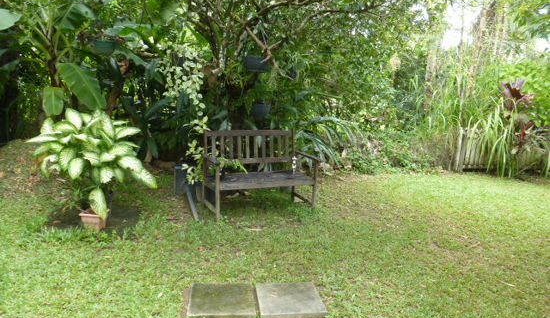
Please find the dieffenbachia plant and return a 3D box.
[{"bbox_3d":[-1.811,0.096,3.918,1.297,1.170,1.142,2,9,0],"label":"dieffenbachia plant"}]

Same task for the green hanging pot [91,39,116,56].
[{"bbox_3d":[-2.295,-1.485,5.100,0.340,0.210,0.340,2,9,0],"label":"green hanging pot"}]

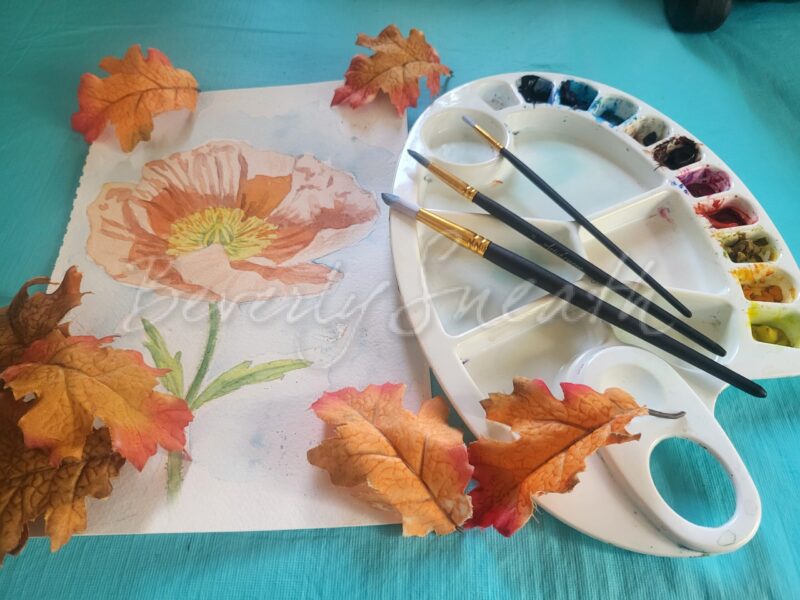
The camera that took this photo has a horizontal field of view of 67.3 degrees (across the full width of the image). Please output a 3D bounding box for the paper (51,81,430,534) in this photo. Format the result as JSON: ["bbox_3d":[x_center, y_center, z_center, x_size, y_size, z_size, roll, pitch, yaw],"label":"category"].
[{"bbox_3d":[-0.099,-0.024,0.363,0.224,0.004,0.307,-4,59,1],"label":"paper"}]

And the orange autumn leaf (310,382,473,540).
[{"bbox_3d":[0.000,0.067,0.280,0.089,0.030,0.066,35,68,20],"label":"orange autumn leaf"}]

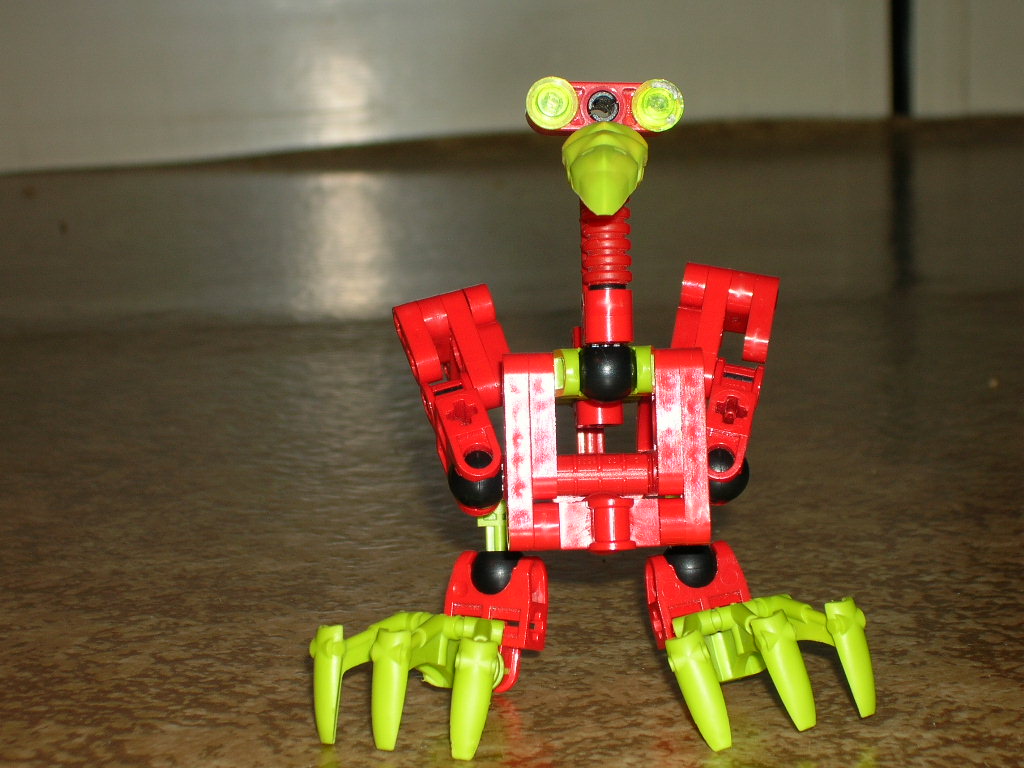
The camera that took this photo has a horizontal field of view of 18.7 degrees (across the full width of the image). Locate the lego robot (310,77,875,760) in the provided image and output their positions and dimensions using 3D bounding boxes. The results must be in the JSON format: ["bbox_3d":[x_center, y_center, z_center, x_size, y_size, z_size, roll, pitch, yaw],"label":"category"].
[{"bbox_3d":[0.011,-0.001,0.497,0.090,0.103,0.066,-1,13,-6],"label":"lego robot"}]

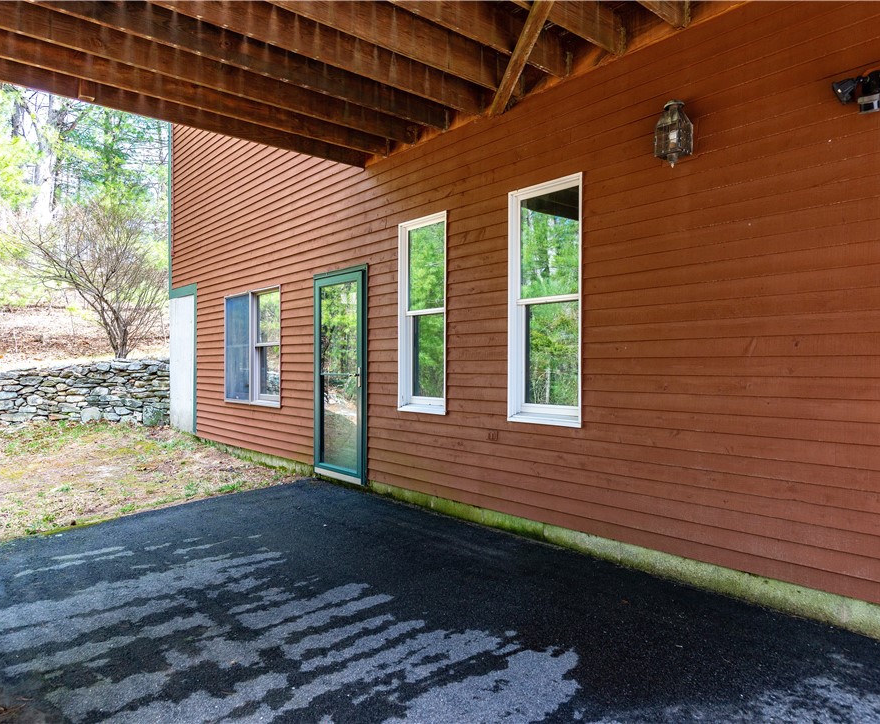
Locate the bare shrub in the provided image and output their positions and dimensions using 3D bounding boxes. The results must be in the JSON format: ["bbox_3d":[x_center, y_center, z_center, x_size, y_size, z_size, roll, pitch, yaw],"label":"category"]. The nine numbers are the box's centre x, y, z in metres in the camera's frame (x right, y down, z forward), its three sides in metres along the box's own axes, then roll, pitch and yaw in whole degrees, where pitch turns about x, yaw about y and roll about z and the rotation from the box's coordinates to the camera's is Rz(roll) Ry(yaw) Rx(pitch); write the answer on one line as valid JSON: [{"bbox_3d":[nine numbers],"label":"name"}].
[{"bbox_3d":[-6.330,-1.430,10.800,2.750,2.750,2.450,0,-1,-30],"label":"bare shrub"}]

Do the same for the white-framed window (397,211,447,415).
[{"bbox_3d":[-0.127,-0.393,5.135,0.100,1.651,0.631,1,-1,-42],"label":"white-framed window"}]

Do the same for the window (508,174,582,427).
[{"bbox_3d":[0.739,-0.400,4.175,0.100,1.658,0.637,1,-1,-42],"label":"window"}]

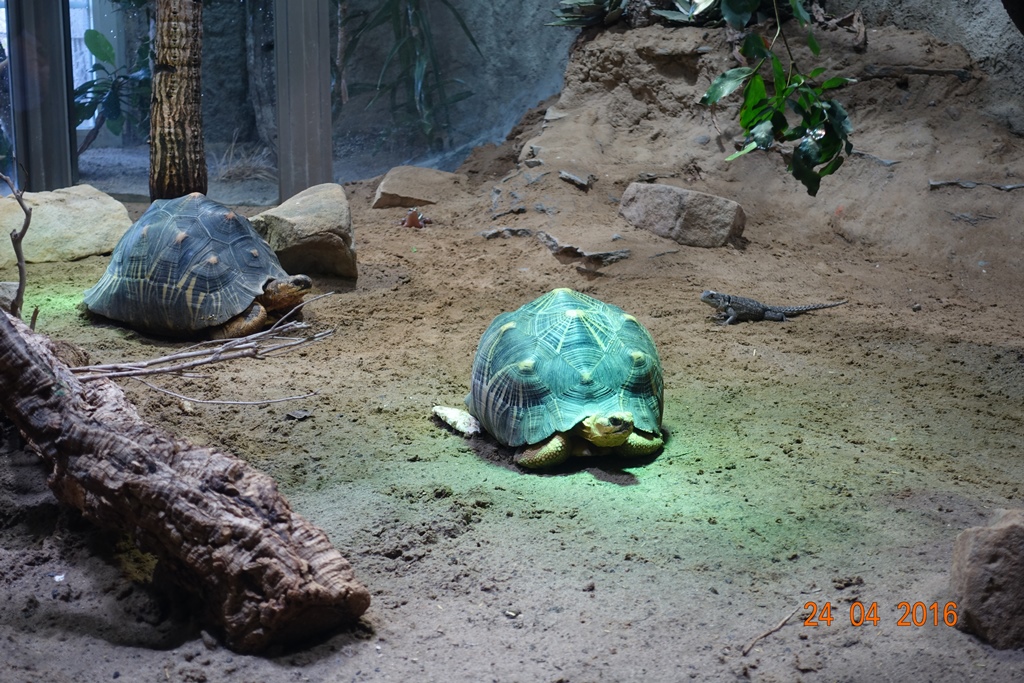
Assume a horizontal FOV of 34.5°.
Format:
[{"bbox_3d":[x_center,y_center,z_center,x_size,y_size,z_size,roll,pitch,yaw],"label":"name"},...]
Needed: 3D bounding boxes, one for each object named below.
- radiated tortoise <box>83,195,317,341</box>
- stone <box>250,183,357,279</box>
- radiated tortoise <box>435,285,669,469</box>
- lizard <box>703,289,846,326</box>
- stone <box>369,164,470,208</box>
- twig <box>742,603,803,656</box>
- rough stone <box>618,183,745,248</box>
[{"bbox_3d":[-0.546,-0.140,2.876,0.409,0.217,0.281,7,15,28],"label":"radiated tortoise"},{"bbox_3d":[-0.422,-0.223,3.310,0.236,0.153,0.187,1,13,5],"label":"stone"},{"bbox_3d":[0.068,0.036,2.315,0.281,0.207,0.379,-3,13,-15],"label":"radiated tortoise"},{"bbox_3d":[0.461,-0.063,2.886,0.281,0.049,0.089,-6,14,-24],"label":"lizard"},{"bbox_3d":[-0.220,-0.370,3.970,0.232,0.089,0.158,0,13,0],"label":"stone"},{"bbox_3d":[0.263,0.291,1.665,0.016,0.020,0.108,9,16,35],"label":"twig"},{"bbox_3d":[0.368,-0.272,3.566,0.261,0.103,0.128,8,14,9],"label":"rough stone"}]

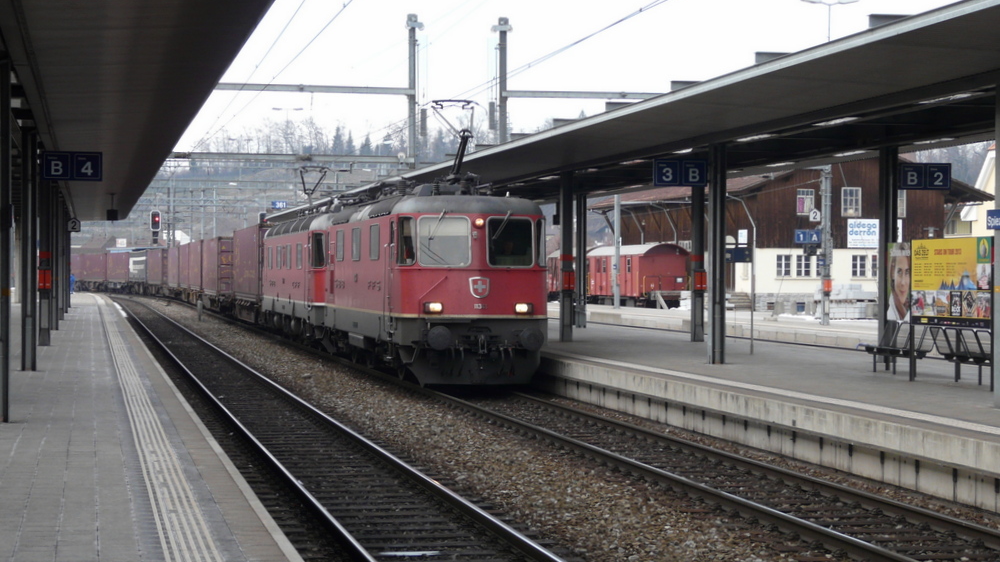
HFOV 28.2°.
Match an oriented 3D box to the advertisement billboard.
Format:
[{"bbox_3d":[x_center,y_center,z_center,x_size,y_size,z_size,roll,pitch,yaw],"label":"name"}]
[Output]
[{"bbox_3d":[6.540,0.025,29.050,0.080,1.290,2.730,0,0,-12],"label":"advertisement billboard"}]

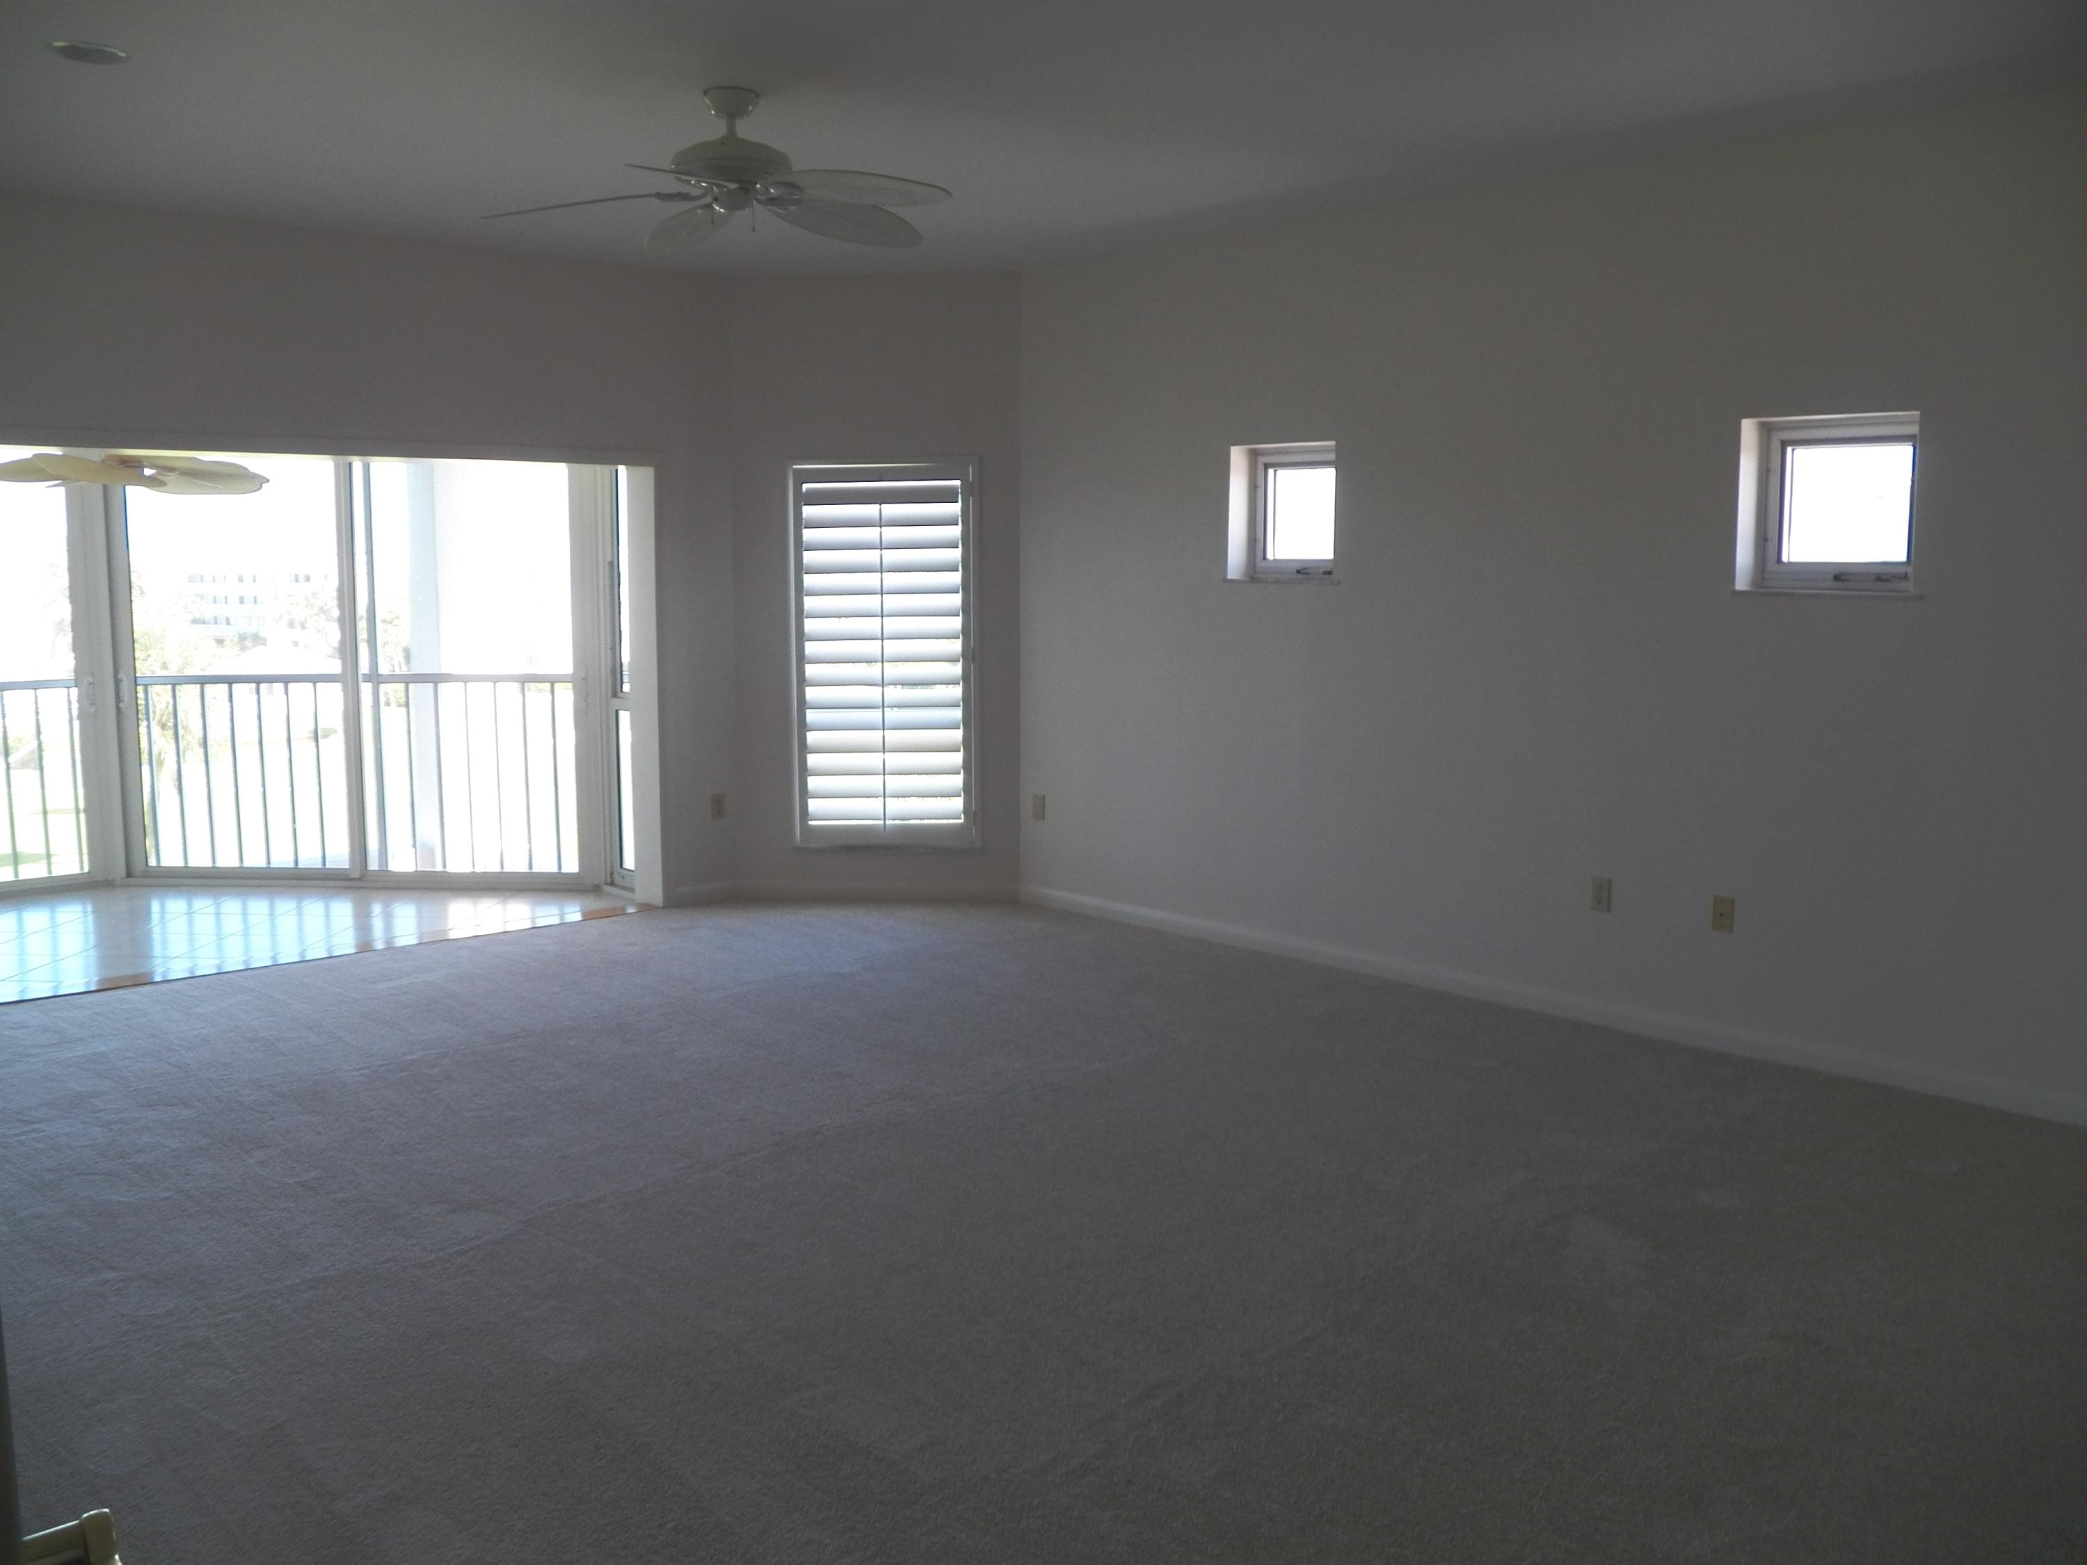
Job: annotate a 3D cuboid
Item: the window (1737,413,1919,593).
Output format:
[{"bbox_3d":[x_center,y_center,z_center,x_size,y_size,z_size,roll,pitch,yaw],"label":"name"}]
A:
[{"bbox_3d":[2.359,-0.825,5.030,0.150,0.520,0.520,-7,11,-44],"label":"window"}]

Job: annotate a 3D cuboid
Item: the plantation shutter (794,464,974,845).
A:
[{"bbox_3d":[-0.701,-0.558,7.507,0.790,1.690,0.070,0,8,0],"label":"plantation shutter"}]

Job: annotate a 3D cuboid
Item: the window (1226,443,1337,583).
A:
[{"bbox_3d":[0.958,-1.032,6.463,0.150,0.520,0.510,-7,11,-44],"label":"window"}]

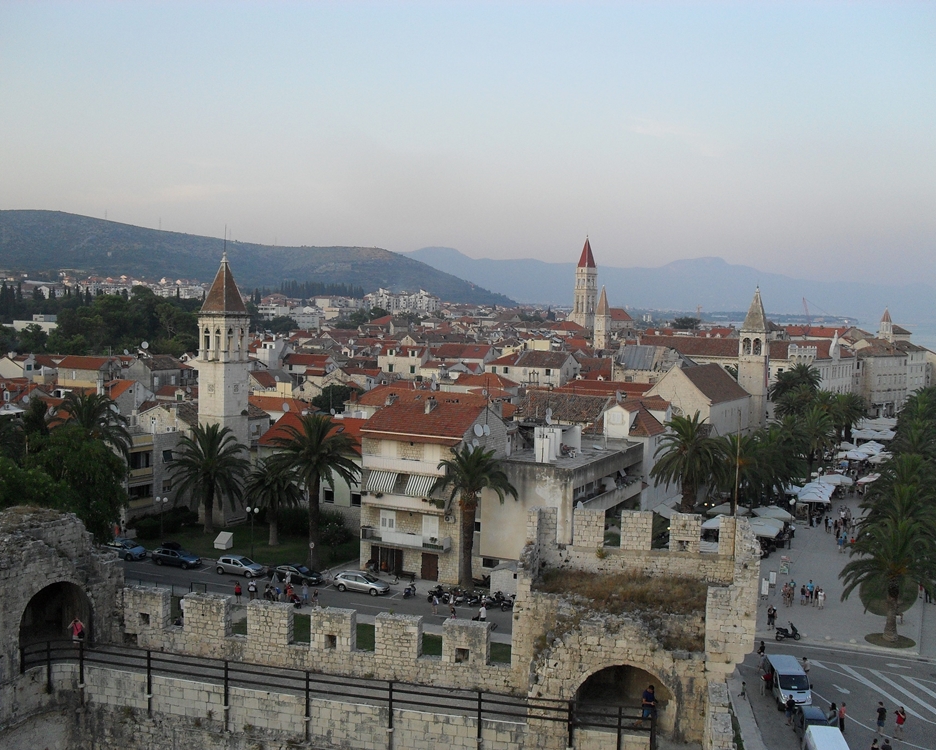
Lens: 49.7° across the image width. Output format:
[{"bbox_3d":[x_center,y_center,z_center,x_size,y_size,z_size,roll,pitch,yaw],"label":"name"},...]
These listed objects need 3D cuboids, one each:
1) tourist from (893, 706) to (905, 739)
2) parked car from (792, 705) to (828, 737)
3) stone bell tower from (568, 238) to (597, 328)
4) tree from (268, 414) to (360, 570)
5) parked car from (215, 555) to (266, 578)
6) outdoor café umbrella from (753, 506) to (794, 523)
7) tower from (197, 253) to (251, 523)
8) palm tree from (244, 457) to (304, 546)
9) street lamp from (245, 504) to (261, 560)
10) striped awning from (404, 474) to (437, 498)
[{"bbox_3d":[22.659,18.267,53.039,0.500,1.700,0.520,2,4,6],"label":"tourist"},{"bbox_3d":[17.902,18.399,51.934,1.750,1.470,4.200,2,4,8],"label":"parked car"},{"bbox_3d":[43.867,-26.850,374.499,6.300,48.600,6.300,-2,5,-39],"label":"stone bell tower"},{"bbox_3d":[-12.555,9.583,82.560,7.500,12.695,7.500,1,4,0],"label":"tree"},{"bbox_3d":[-18.043,15.054,80.210,4.180,1.460,1.760,3,4,21],"label":"parked car"},{"bbox_3d":[29.809,14.690,98.656,3.600,3.200,3.900,3,4,27],"label":"outdoor café umbrella"},{"bbox_3d":[-24.287,1.326,100.855,3.900,26.900,3.900,4,4,31],"label":"tower"},{"bbox_3d":[-17.357,11.326,90.617,5.600,8.012,5.600,1,4,0],"label":"palm tree"},{"bbox_3d":[-18.046,13.382,84.860,1.250,4.605,0.420,3,4,28],"label":"street lamp"},{"bbox_3d":[-3.555,8.635,78.169,2.420,1.400,0.900,3,4,27],"label":"striped awning"}]

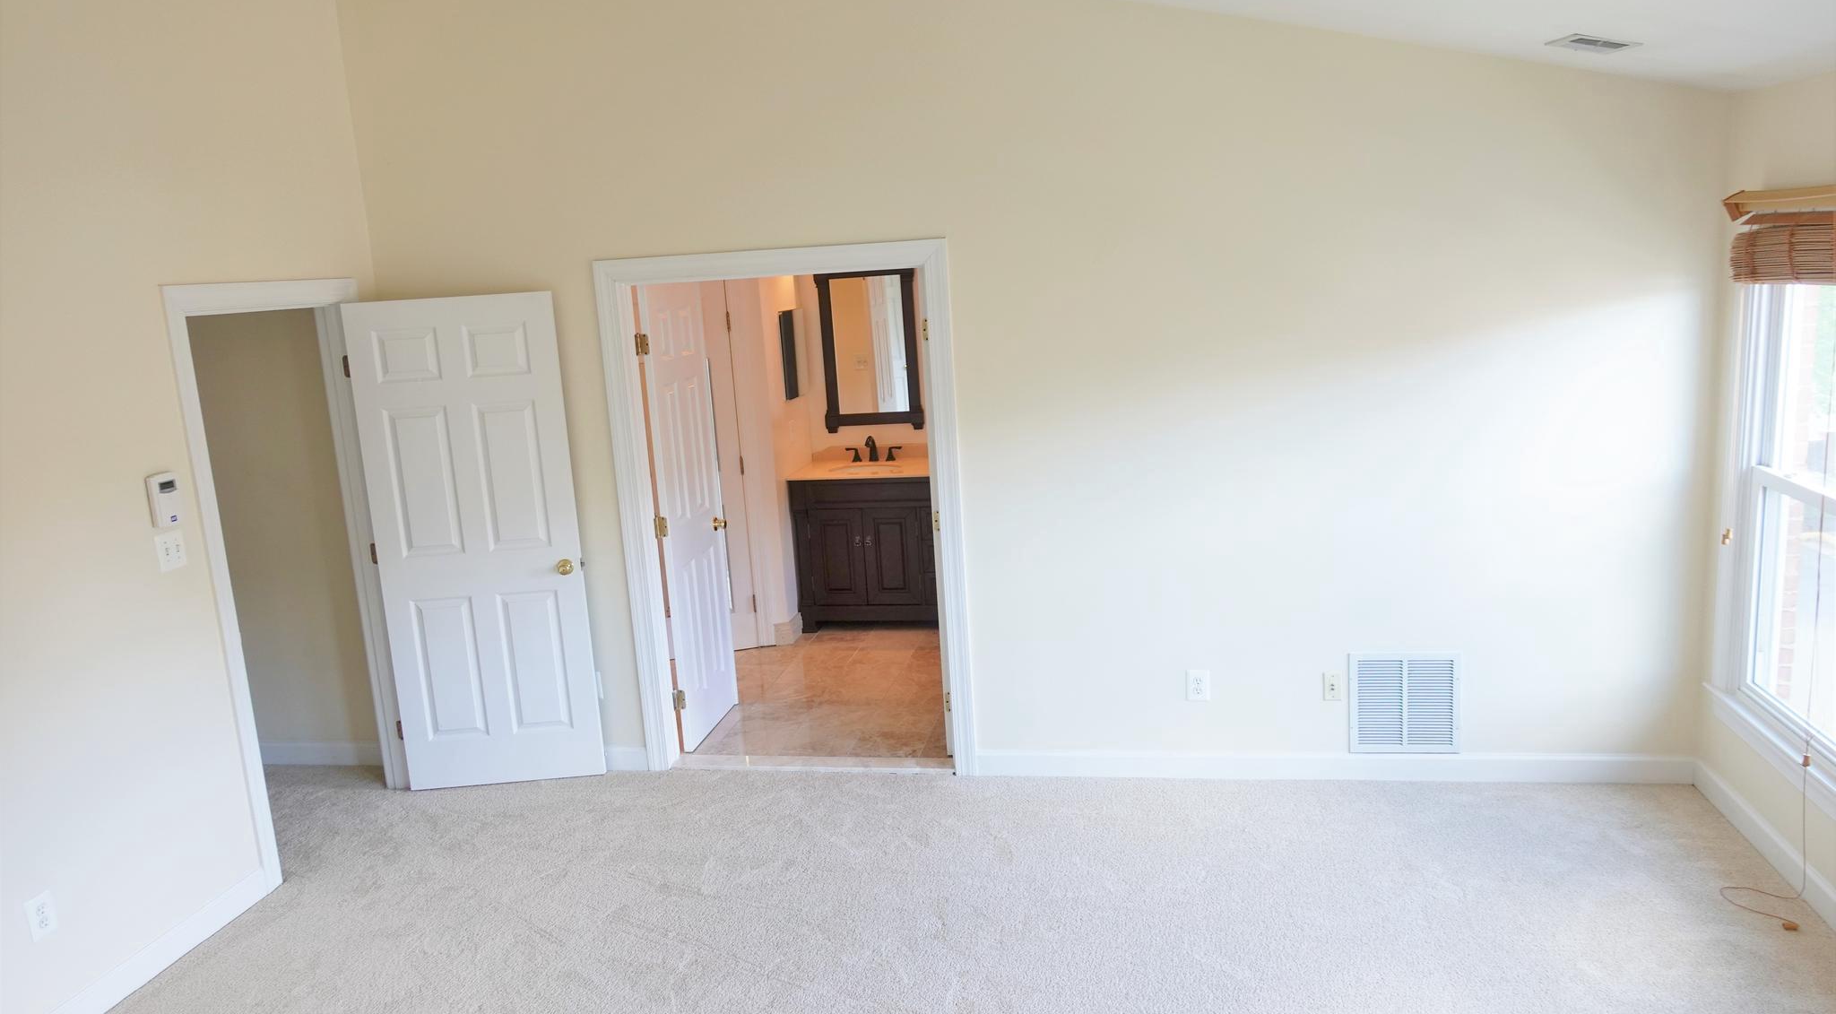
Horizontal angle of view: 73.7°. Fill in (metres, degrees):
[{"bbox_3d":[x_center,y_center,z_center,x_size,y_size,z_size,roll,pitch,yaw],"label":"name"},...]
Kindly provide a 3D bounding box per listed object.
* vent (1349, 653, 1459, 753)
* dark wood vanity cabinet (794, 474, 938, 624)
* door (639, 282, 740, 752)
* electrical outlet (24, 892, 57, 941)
[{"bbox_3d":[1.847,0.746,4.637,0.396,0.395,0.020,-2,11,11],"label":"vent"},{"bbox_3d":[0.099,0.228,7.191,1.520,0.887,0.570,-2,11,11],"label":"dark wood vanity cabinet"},{"bbox_3d":[-1.021,0.022,5.504,0.040,2.030,0.610,-2,11,11],"label":"door"},{"bbox_3d":[-2.496,1.168,3.488,0.008,0.119,0.074,-2,11,11],"label":"electrical outlet"}]

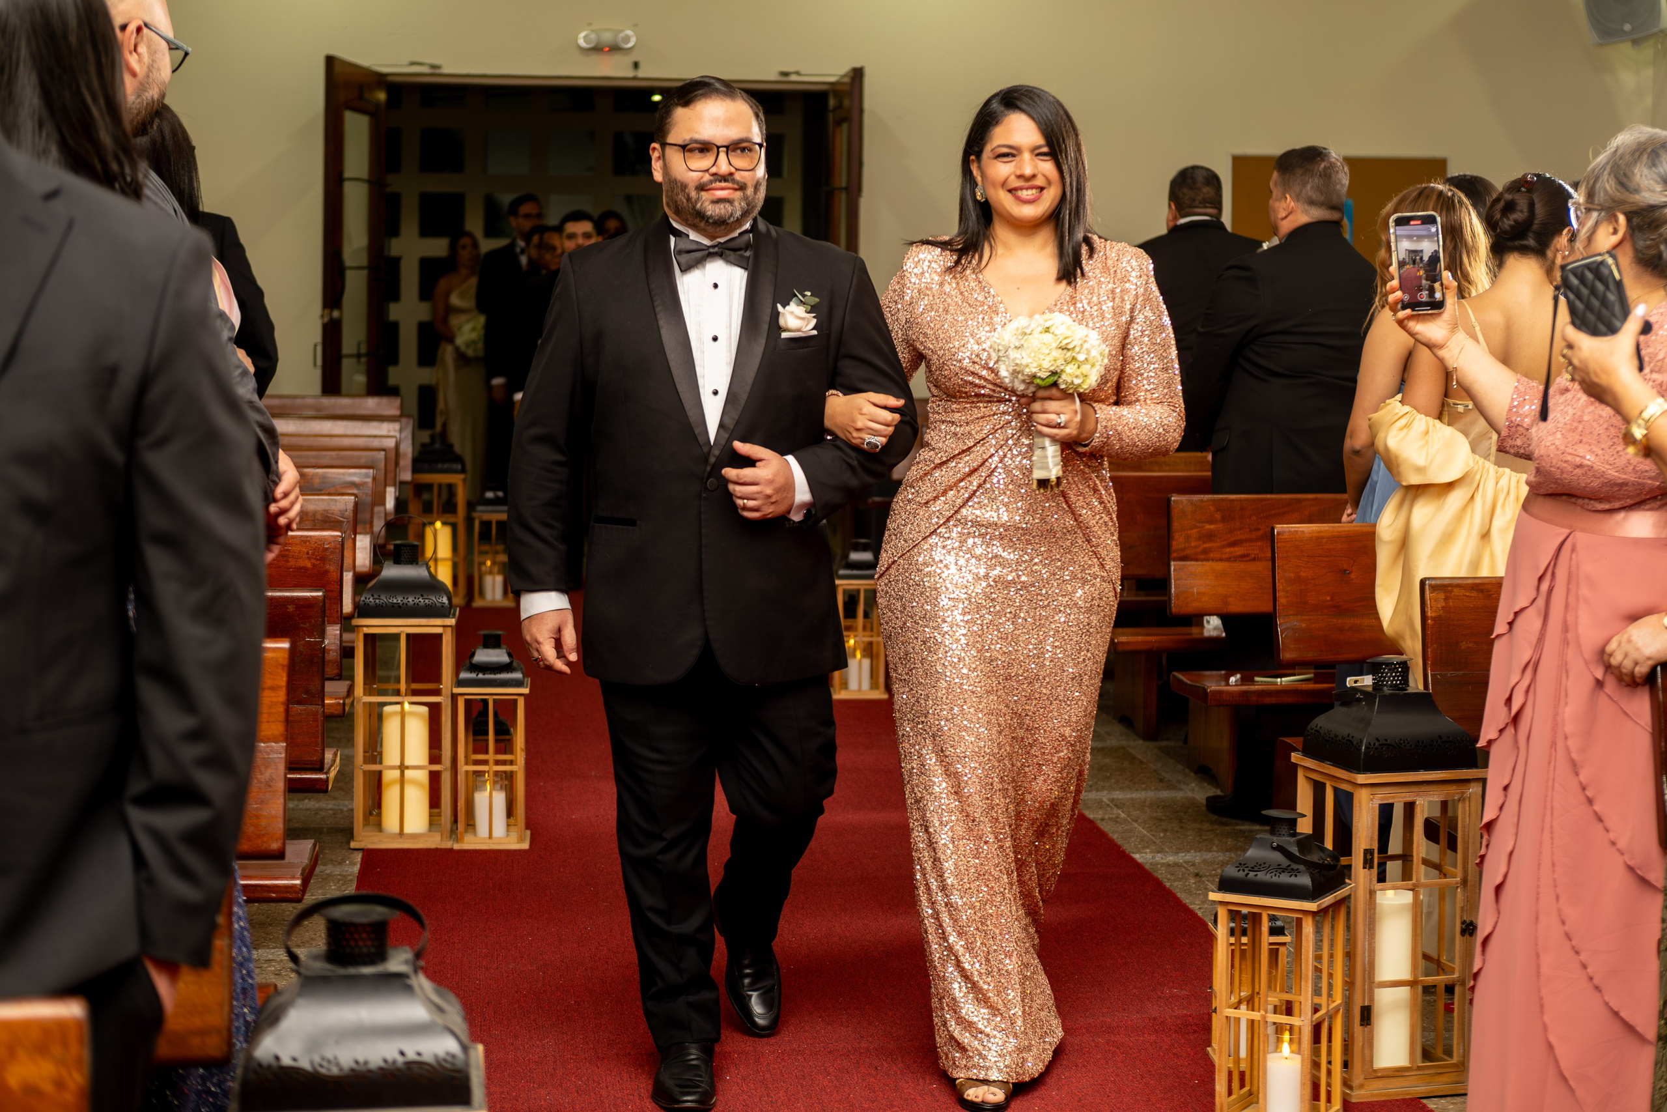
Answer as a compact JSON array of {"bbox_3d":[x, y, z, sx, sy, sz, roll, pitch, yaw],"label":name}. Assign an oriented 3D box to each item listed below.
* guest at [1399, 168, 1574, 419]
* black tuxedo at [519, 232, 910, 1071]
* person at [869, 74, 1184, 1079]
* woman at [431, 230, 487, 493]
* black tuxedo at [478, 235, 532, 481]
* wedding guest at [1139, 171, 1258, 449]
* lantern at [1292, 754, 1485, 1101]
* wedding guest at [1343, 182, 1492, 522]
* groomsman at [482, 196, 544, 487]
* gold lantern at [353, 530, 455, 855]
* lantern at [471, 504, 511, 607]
[{"bbox_3d":[1.331,0.028,4.950,0.480,1.600,0.380,4,6,33],"label":"guest"},{"bbox_3d":[-0.221,0.125,4.310,0.700,1.440,0.500,0,6,-7],"label":"black tuxedo"},{"bbox_3d":[0.327,0.051,4.290,0.570,1.710,0.460,0,5,-3],"label":"person"},{"bbox_3d":[-2.235,-1.126,14.800,0.470,1.660,0.400,-1,5,-18],"label":"woman"},{"bbox_3d":[-1.542,-0.769,12.082,0.500,1.558,0.300,-3,7,-37],"label":"black tuxedo"},{"bbox_3d":[1.242,-0.432,8.496,0.520,1.823,0.340,-1,6,-18],"label":"wedding guest"},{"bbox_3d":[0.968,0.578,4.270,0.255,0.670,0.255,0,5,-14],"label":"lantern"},{"bbox_3d":[1.415,-0.075,5.987,0.450,1.646,0.320,-2,6,-22],"label":"wedding guest"},{"bbox_3d":[-1.538,-0.859,12.097,0.500,1.836,0.320,-3,7,-37],"label":"groomsman"},{"bbox_3d":[-1.062,0.325,6.090,0.253,0.750,0.253,0,5,-7],"label":"gold lantern"},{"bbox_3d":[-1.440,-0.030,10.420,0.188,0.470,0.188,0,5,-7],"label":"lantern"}]

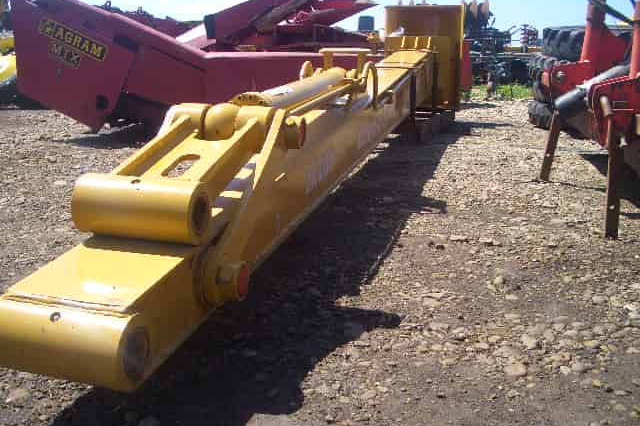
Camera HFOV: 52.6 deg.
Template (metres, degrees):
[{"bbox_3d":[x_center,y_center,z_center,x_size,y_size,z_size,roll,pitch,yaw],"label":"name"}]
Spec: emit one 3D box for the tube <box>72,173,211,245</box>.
[{"bbox_3d":[-0.656,-0.017,2.403,0.446,0.228,0.228,5,15,11],"label":"tube"}]

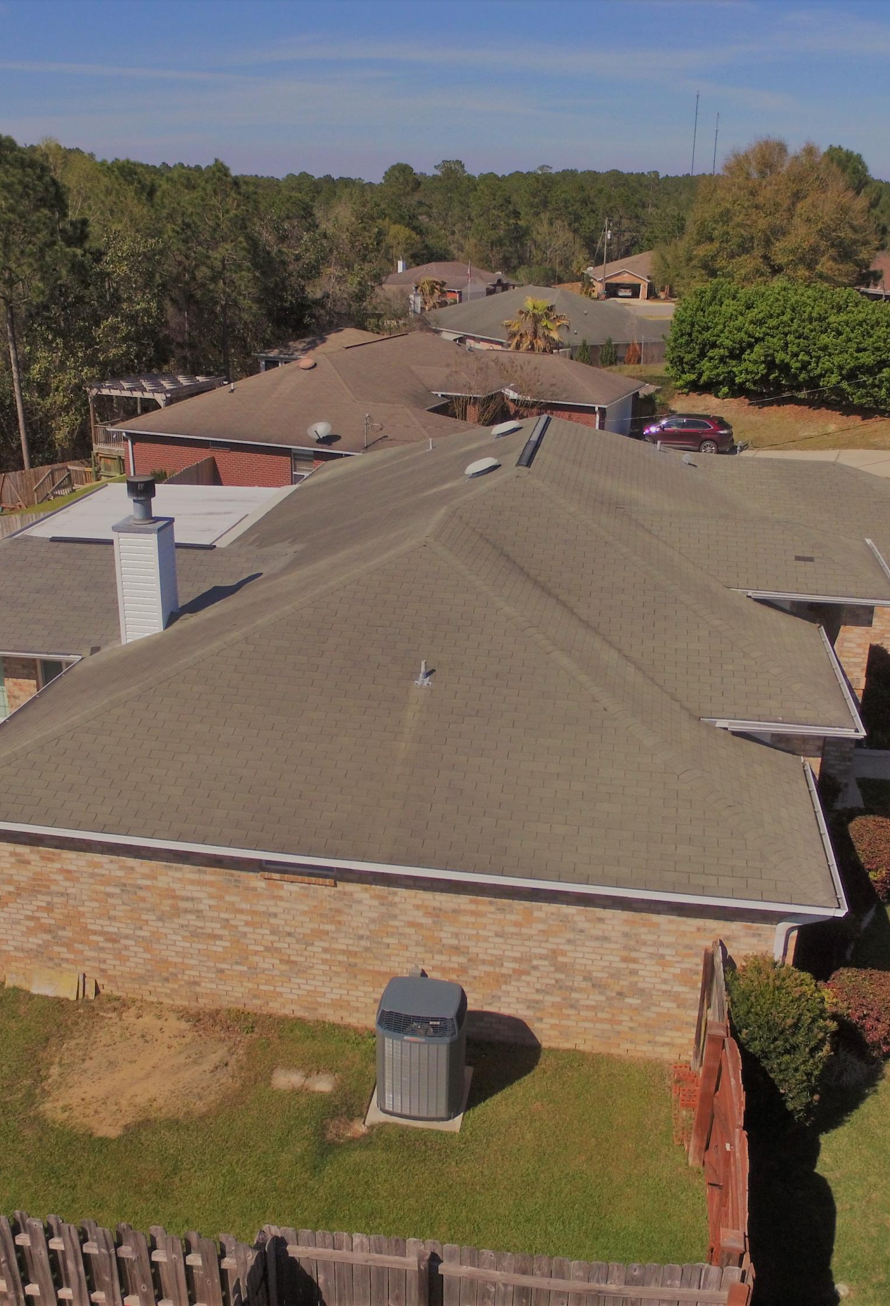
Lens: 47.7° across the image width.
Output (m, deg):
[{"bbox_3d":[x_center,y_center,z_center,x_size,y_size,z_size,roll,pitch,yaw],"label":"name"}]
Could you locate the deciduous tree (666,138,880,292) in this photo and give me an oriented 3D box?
[{"bbox_3d":[30.702,-40.125,96.908,18.500,16.216,18.000,4,25,9],"label":"deciduous tree"}]

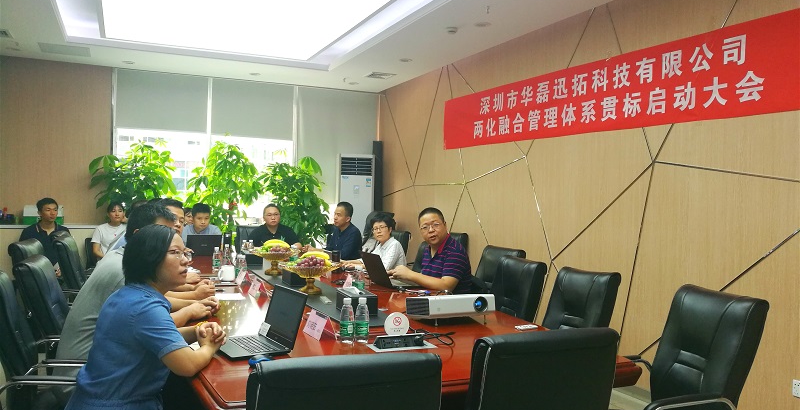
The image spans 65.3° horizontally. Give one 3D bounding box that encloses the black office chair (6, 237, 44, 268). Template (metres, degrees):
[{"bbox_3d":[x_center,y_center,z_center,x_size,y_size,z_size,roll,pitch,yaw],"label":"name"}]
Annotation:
[{"bbox_3d":[-2.388,0.758,4.457,0.620,1.000,0.570,1,0,-18],"label":"black office chair"}]

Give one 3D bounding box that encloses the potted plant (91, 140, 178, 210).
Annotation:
[{"bbox_3d":[-2.929,0.226,6.805,0.950,1.857,0.950,1,1,-24],"label":"potted plant"}]

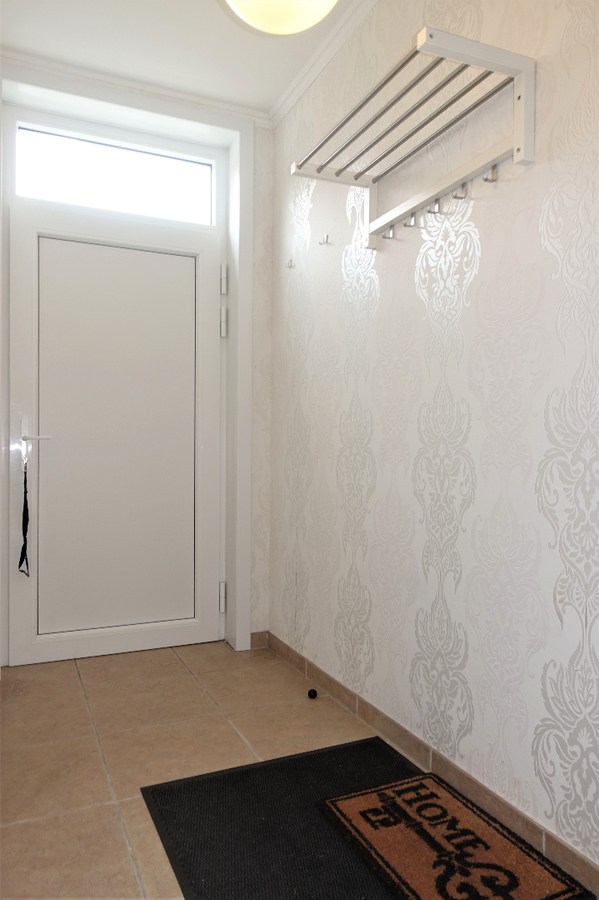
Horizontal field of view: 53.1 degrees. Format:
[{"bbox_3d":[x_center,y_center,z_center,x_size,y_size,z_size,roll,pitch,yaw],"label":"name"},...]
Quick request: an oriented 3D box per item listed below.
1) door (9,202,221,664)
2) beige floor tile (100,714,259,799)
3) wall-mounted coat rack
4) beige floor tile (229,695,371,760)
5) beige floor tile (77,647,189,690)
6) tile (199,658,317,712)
[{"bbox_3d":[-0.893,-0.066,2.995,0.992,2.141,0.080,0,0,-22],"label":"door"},{"bbox_3d":[-0.409,1.013,2.006,0.457,0.010,0.427,0,0,-24],"label":"beige floor tile"},{"bbox_3d":[0.282,-0.851,1.778,0.338,0.255,0.742,0,0,-24],"label":"wall-mounted coat rack"},{"bbox_3d":[0.013,1.014,2.185,0.447,0.010,0.429,0,0,-24],"label":"beige floor tile"},{"bbox_3d":[-0.777,1.011,2.784,0.457,0.010,0.426,0,0,-24],"label":"beige floor tile"},{"bbox_3d":[-0.178,1.013,2.586,0.447,0.010,0.449,0,0,-24],"label":"tile"}]

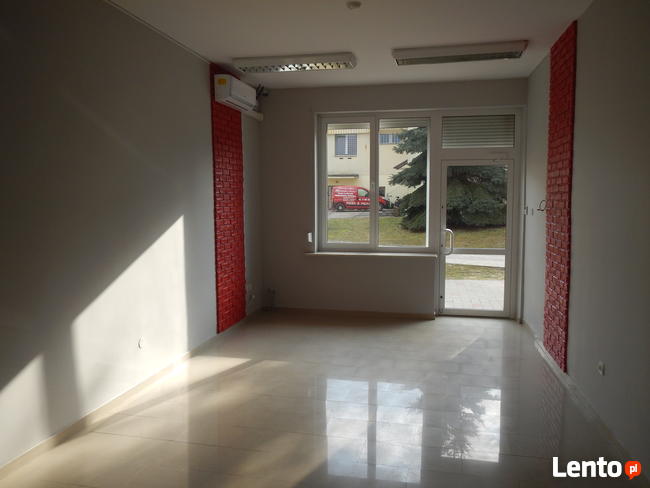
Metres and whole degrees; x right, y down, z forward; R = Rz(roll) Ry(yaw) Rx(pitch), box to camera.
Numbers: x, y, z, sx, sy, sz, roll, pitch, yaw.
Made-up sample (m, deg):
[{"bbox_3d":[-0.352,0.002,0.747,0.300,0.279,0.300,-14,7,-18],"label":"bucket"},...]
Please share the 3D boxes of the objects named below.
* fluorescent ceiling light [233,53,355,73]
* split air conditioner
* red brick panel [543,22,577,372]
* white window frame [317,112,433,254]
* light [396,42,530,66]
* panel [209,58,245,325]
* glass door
[{"bbox_3d":[-0.311,-1.901,5.570,1.250,0.085,0.340,1,5,12],"label":"fluorescent ceiling light"},{"bbox_3d":[-1.020,-1.732,6.150,0.187,0.291,0.861,1,5,12],"label":"split air conditioner"},{"bbox_3d":[2.162,-0.400,4.878,0.032,2.952,0.853,1,5,12],"label":"red brick panel"},{"bbox_3d":[0.662,-0.797,7.037,1.554,1.872,0.091,1,5,12],"label":"white window frame"},{"bbox_3d":[1.325,-1.884,5.239,1.268,0.085,0.332,1,5,12],"label":"light"},{"bbox_3d":[-1.125,-0.501,6.233,0.033,2.964,0.853,1,5,12],"label":"panel"},{"bbox_3d":[1.956,-0.057,6.833,0.904,2.052,0.083,1,5,12],"label":"glass door"}]

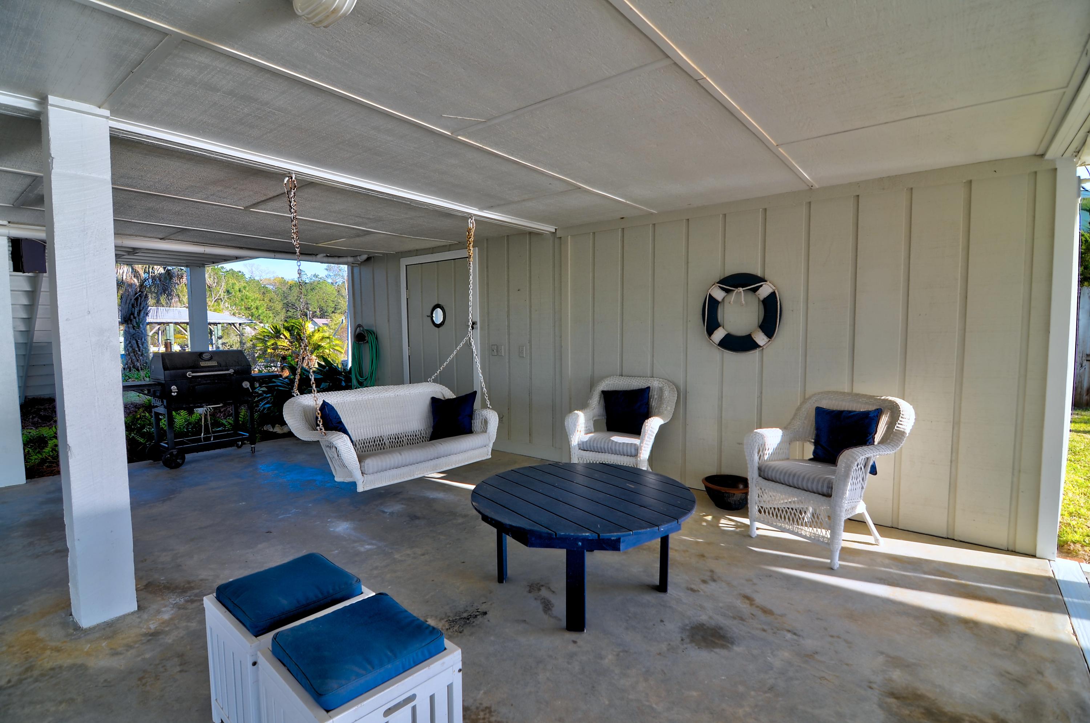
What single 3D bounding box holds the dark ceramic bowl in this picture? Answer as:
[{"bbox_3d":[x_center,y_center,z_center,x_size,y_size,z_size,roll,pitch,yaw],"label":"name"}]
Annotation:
[{"bbox_3d":[1.472,1.043,3.806,0.455,0.183,0.455,0,4,0],"label":"dark ceramic bowl"}]

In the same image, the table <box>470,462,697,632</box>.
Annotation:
[{"bbox_3d":[0.200,0.957,2.614,1.157,0.514,1.157,0,4,0],"label":"table"}]

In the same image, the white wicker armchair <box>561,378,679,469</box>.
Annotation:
[{"bbox_3d":[0.655,0.653,4.050,0.771,0.940,0.702,2,4,29],"label":"white wicker armchair"}]

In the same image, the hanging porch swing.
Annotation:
[{"bbox_3d":[-1.095,-0.187,3.685,0.791,2.008,1.602,3,5,41],"label":"hanging porch swing"}]

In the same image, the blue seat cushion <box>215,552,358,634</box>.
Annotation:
[{"bbox_3d":[-0.890,0.787,1.693,0.361,0.064,0.341,3,5,41],"label":"blue seat cushion"}]

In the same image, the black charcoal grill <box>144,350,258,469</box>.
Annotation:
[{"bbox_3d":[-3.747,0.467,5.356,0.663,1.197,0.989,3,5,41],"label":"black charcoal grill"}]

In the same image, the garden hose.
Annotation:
[{"bbox_3d":[-2.564,-0.007,6.952,0.435,0.969,0.198,2,4,37],"label":"garden hose"}]

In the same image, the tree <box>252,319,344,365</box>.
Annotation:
[{"bbox_3d":[-5.042,0.035,9.900,1.929,1.808,1.929,3,5,41],"label":"tree"}]

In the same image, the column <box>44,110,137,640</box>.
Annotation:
[{"bbox_3d":[-2.178,0.037,2.313,0.193,2.413,0.193,3,5,41],"label":"column"}]

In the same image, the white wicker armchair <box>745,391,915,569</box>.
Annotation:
[{"bbox_3d":[1.812,0.702,3.156,0.702,0.940,0.771,-2,4,-31],"label":"white wicker armchair"}]

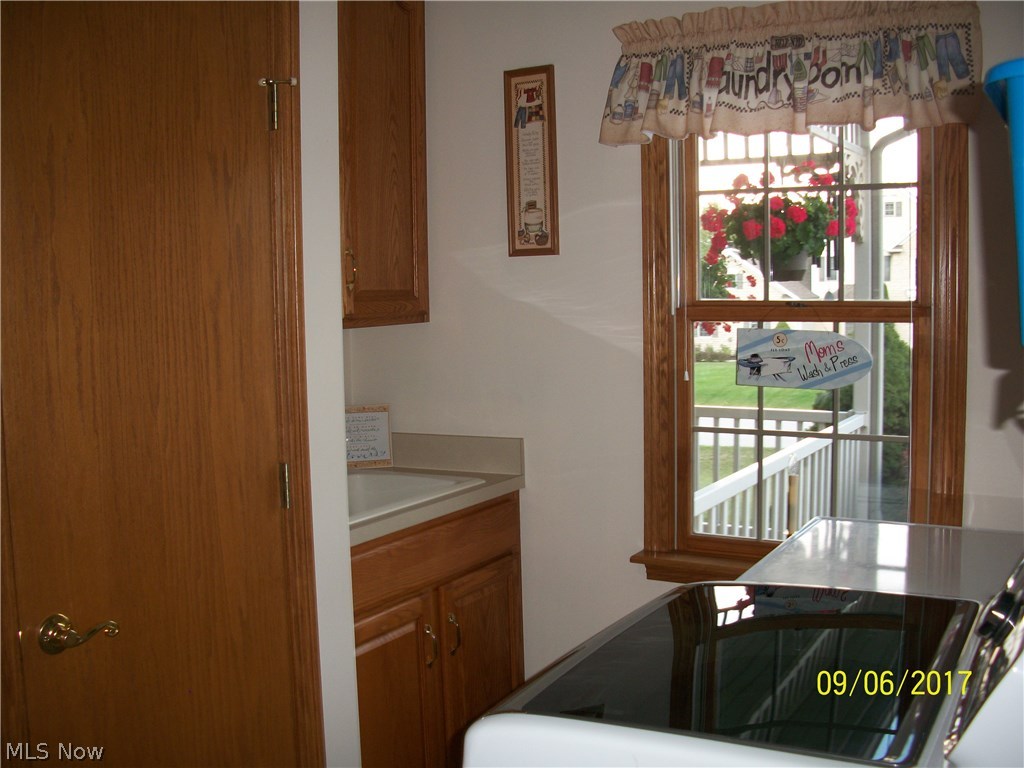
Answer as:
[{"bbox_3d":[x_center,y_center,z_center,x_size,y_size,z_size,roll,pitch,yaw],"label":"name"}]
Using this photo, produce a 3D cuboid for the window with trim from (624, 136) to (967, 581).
[{"bbox_3d":[0.712,-0.159,2.655,0.865,1.430,0.100,2,5,29],"label":"window with trim"}]

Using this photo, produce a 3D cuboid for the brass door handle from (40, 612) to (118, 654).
[{"bbox_3d":[-0.687,0.394,1.648,0.062,0.067,0.117,2,5,29],"label":"brass door handle"}]

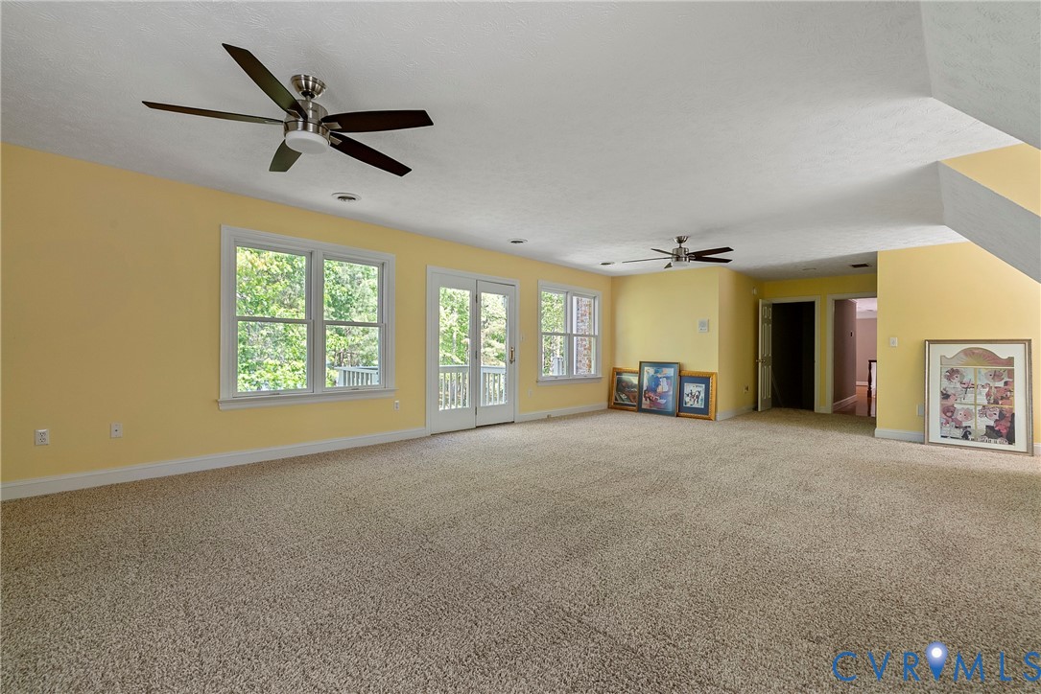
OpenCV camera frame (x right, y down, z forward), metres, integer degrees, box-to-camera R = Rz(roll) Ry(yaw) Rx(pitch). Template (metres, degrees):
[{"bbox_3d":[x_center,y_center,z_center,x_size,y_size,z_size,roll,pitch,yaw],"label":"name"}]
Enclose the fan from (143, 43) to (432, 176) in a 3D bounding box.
[{"bbox_3d":[-1.106,-1.217,2.416,1.340,0.332,1.310,1,0,-3],"label":"fan"}]

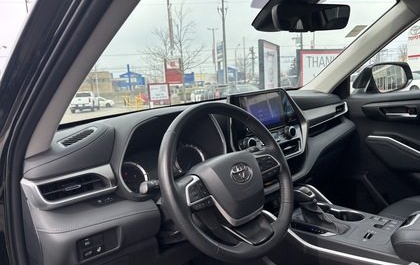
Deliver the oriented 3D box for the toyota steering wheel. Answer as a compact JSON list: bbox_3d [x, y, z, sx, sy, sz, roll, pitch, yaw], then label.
[{"bbox_3d":[0.049,0.110,0.753,0.378,0.378,0.100,-13,-12,-38],"label":"toyota steering wheel"}]

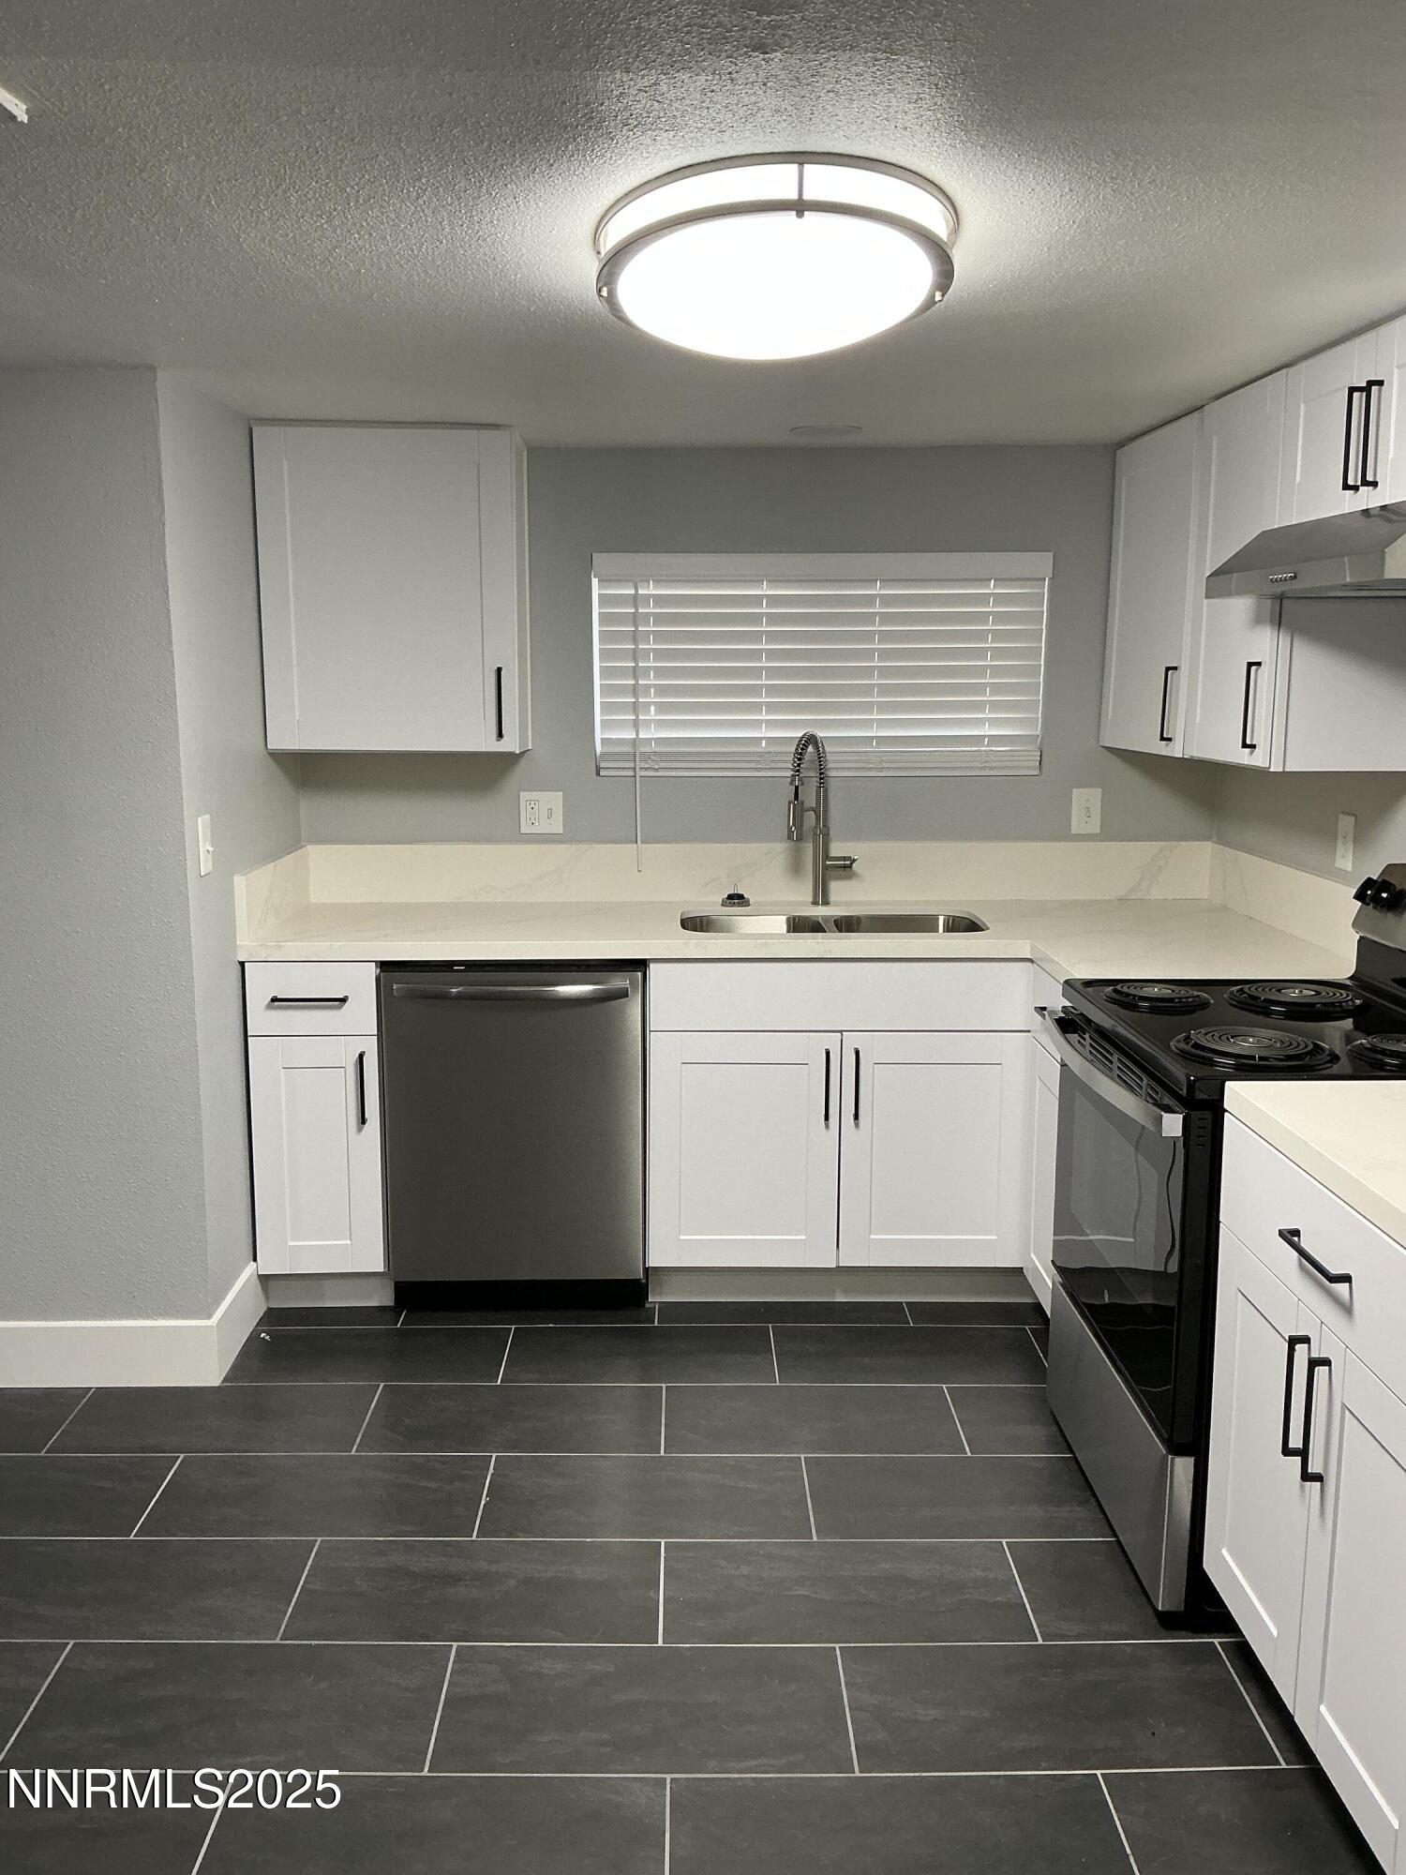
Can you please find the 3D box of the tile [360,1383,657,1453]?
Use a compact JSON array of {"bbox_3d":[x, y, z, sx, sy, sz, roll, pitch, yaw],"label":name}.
[{"bbox_3d":[-0.390,1.009,3.165,0.609,0.010,0.295,0,10,-1],"label":"tile"}]

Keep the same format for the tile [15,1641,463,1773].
[{"bbox_3d":[-0.701,1.162,2.283,0.609,0.010,0.295,0,10,-1],"label":"tile"}]

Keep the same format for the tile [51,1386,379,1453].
[{"bbox_3d":[-1.000,0.999,3.139,0.605,0.010,0.298,0,10,-1],"label":"tile"}]

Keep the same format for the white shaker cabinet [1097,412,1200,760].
[{"bbox_3d":[1.229,-0.826,3.658,0.325,0.755,0.670,0,10,-1],"label":"white shaker cabinet"}]

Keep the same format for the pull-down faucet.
[{"bbox_3d":[0.318,-0.298,3.908,0.120,0.458,0.225,3,10,19],"label":"pull-down faucet"}]

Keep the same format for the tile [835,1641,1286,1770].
[{"bbox_3d":[0.518,1.151,2.274,0.605,0.010,0.298,0,10,-1],"label":"tile"}]

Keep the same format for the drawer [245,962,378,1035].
[{"bbox_3d":[-0.906,0.105,3.720,0.298,0.170,0.500,0,10,-1],"label":"drawer"}]

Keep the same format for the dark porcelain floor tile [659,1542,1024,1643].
[{"bbox_3d":[0.238,1.115,2.569,0.608,0.010,0.299,0,10,-1],"label":"dark porcelain floor tile"}]

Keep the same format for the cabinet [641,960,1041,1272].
[{"bbox_3d":[0.318,0.384,3.854,0.900,0.767,0.620,0,10,-1],"label":"cabinet"}]

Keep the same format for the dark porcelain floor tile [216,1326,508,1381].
[{"bbox_3d":[-0.755,0.953,3.431,0.608,0.010,0.299,0,10,-1],"label":"dark porcelain floor tile"}]

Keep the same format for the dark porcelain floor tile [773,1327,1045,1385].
[{"bbox_3d":[0.471,0.959,3.469,0.609,0.010,0.295,0,10,-1],"label":"dark porcelain floor tile"}]

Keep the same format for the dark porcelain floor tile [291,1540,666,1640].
[{"bbox_3d":[-0.376,1.111,2.580,0.609,0.010,0.295,0,10,-1],"label":"dark porcelain floor tile"}]

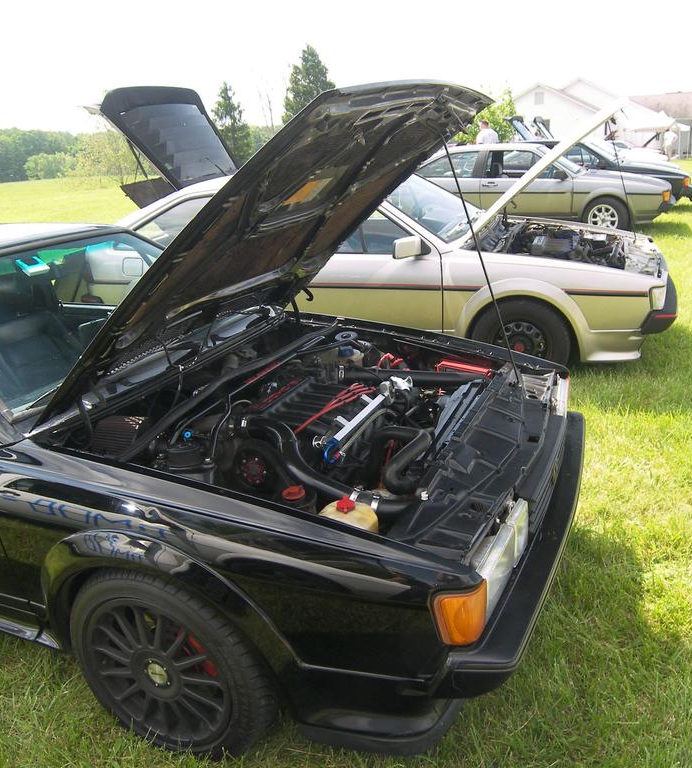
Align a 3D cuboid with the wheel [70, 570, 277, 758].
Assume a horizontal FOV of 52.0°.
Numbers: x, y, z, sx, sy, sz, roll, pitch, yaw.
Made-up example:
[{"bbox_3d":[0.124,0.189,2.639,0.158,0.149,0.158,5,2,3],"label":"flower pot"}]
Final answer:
[{"bbox_3d":[-0.421,0.684,1.819,0.570,0.575,0.190,6,19,23],"label":"wheel"}]

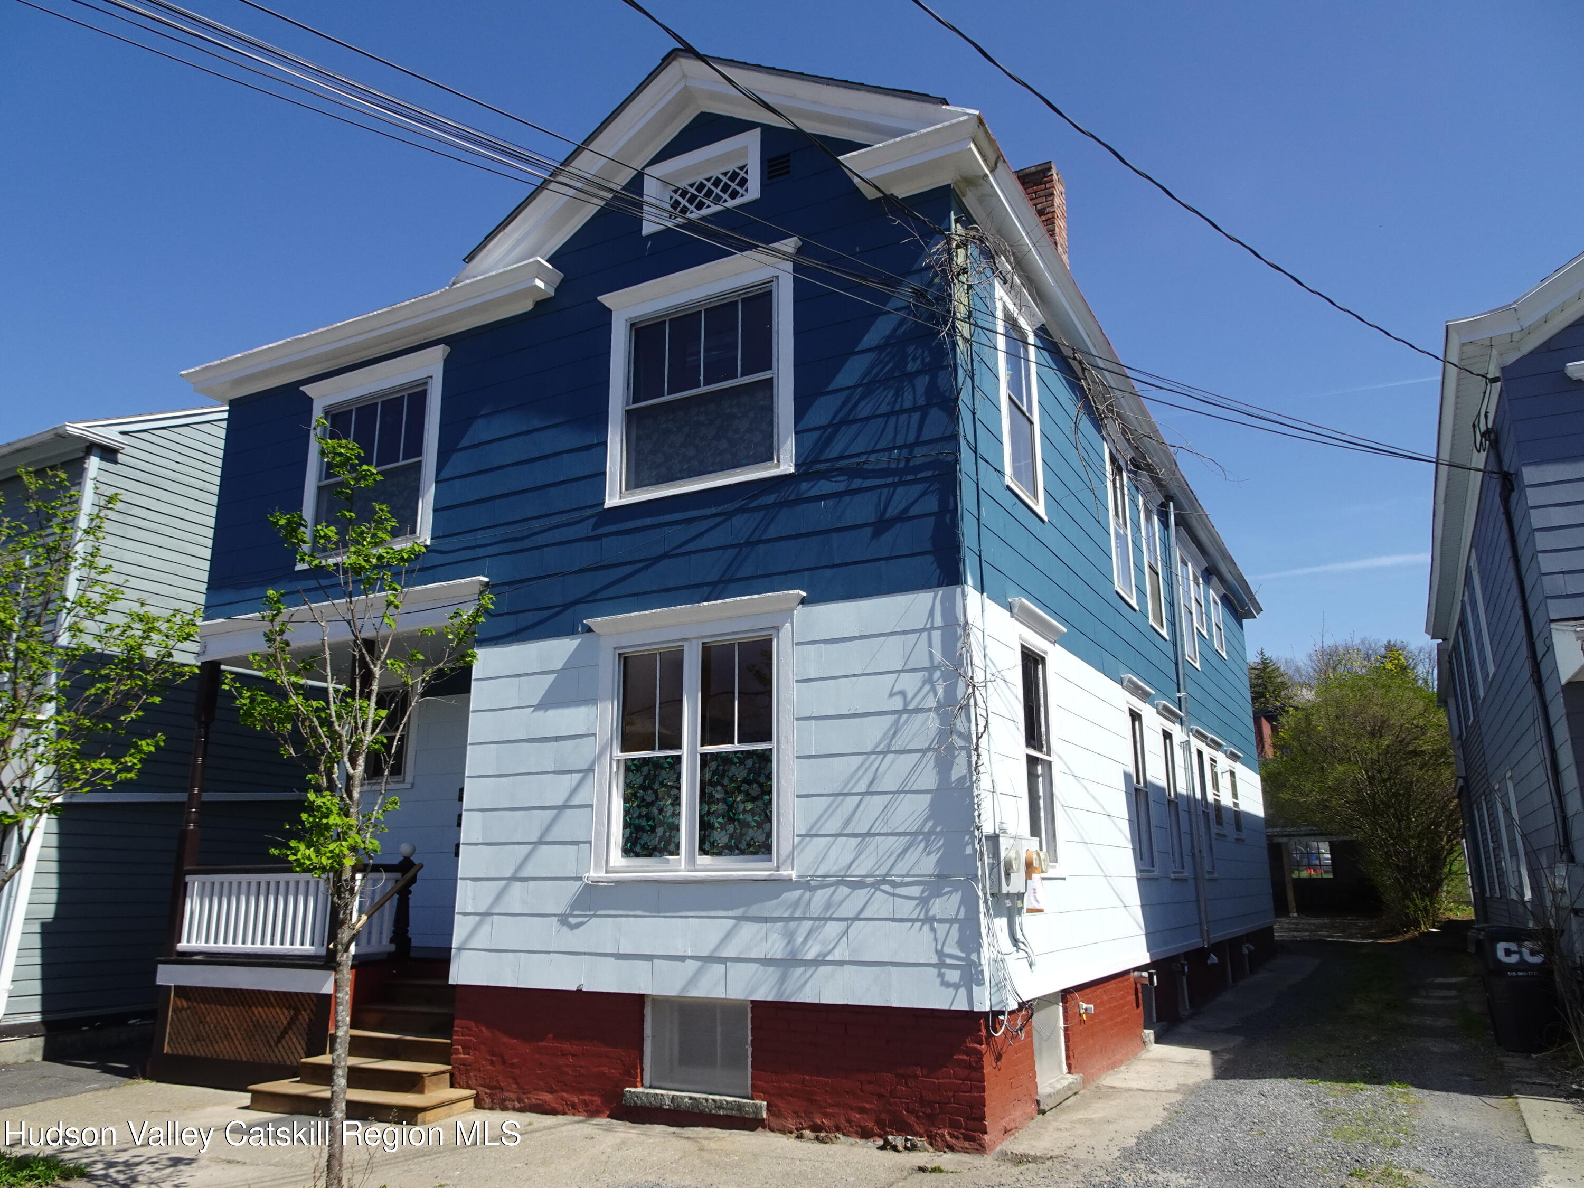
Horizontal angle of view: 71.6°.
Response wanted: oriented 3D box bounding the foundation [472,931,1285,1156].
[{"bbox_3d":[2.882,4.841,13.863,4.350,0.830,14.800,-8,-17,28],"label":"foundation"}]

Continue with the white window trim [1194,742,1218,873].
[{"bbox_3d":[5.583,2.930,14.833,0.110,1.730,0.920,-8,-16,28],"label":"white window trim"}]

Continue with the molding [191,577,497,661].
[{"bbox_3d":[-4.272,0.272,10.168,3.800,0.360,0.200,-8,-16,27],"label":"molding"}]

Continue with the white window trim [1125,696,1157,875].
[{"bbox_3d":[3.645,2.007,11.374,0.120,1.830,0.960,-8,-17,28],"label":"white window trim"}]

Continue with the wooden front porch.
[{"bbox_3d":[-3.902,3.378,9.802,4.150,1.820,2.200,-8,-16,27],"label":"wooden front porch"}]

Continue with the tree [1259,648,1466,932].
[{"bbox_3d":[13.185,4.461,25.300,4.600,6.400,4.600,-8,-16,26],"label":"tree"}]

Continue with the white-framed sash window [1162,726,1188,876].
[{"bbox_3d":[4.482,2.434,12.887,0.110,1.710,0.940,-8,-16,28],"label":"white-framed sash window"}]

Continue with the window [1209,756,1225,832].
[{"bbox_3d":[6.050,2.858,15.717,0.100,1.000,0.740,-8,-17,28],"label":"window"}]

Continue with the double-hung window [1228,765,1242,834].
[{"bbox_3d":[7.088,3.316,17.624,0.100,1.040,0.770,-8,-16,28],"label":"double-hung window"}]

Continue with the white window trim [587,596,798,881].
[{"bbox_3d":[-0.762,1.087,8.089,1.840,1.970,0.130,-8,-16,26],"label":"white window trim"}]

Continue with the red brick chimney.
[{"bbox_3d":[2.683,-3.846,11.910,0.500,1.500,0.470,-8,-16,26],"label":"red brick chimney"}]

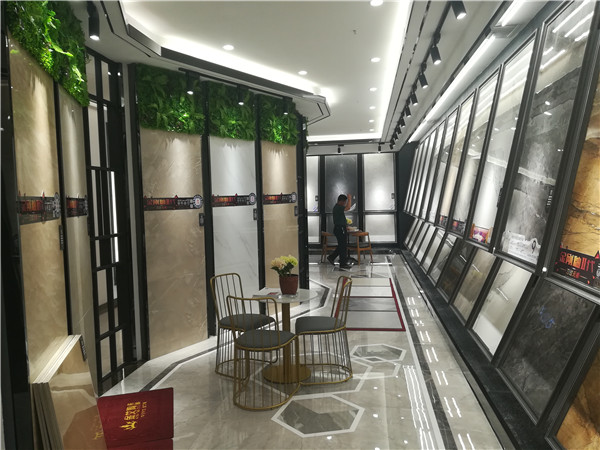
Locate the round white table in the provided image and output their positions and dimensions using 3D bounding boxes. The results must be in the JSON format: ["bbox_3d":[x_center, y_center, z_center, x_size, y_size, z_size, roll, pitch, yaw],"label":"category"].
[{"bbox_3d":[-0.130,1.019,4.168,0.610,0.745,0.610,-1,4,0],"label":"round white table"}]

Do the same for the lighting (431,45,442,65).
[{"bbox_3d":[1.196,-1.494,3.950,0.066,0.155,0.066,-14,2,9],"label":"lighting"}]

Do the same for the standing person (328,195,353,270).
[{"bbox_3d":[0.937,0.125,10.428,0.560,1.680,0.500,-1,4,9],"label":"standing person"}]

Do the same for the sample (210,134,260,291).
[{"bbox_3d":[-0.823,0.107,5.743,0.040,2.380,0.910,1,4,30],"label":"sample"}]

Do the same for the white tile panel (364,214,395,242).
[{"bbox_3d":[2.387,0.104,13.431,0.900,0.880,0.040,-1,-20,9],"label":"white tile panel"}]

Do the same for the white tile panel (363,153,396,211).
[{"bbox_3d":[2.207,-1.208,12.510,0.830,1.620,0.050,-1,-4,9],"label":"white tile panel"}]

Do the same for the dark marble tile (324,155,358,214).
[{"bbox_3d":[1.167,-1.167,12.669,0.870,1.620,0.050,-1,-4,9],"label":"dark marble tile"}]

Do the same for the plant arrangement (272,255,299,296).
[{"bbox_3d":[-0.147,0.472,4.277,0.245,0.352,0.210,-1,3,9],"label":"plant arrangement"}]

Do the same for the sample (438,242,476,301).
[{"bbox_3d":[2.248,0.625,6.474,0.050,0.900,0.910,23,7,6],"label":"sample"}]

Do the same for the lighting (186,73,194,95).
[{"bbox_3d":[-1.144,-1.478,4.707,0.066,0.200,0.066,2,5,43],"label":"lighting"}]

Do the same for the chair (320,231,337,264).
[{"bbox_3d":[0.822,0.557,11.209,0.520,0.770,0.520,-3,4,-16],"label":"chair"}]

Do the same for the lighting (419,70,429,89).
[{"bbox_3d":[1.202,-1.414,4.386,0.100,0.170,0.080,-1,4,9],"label":"lighting"}]

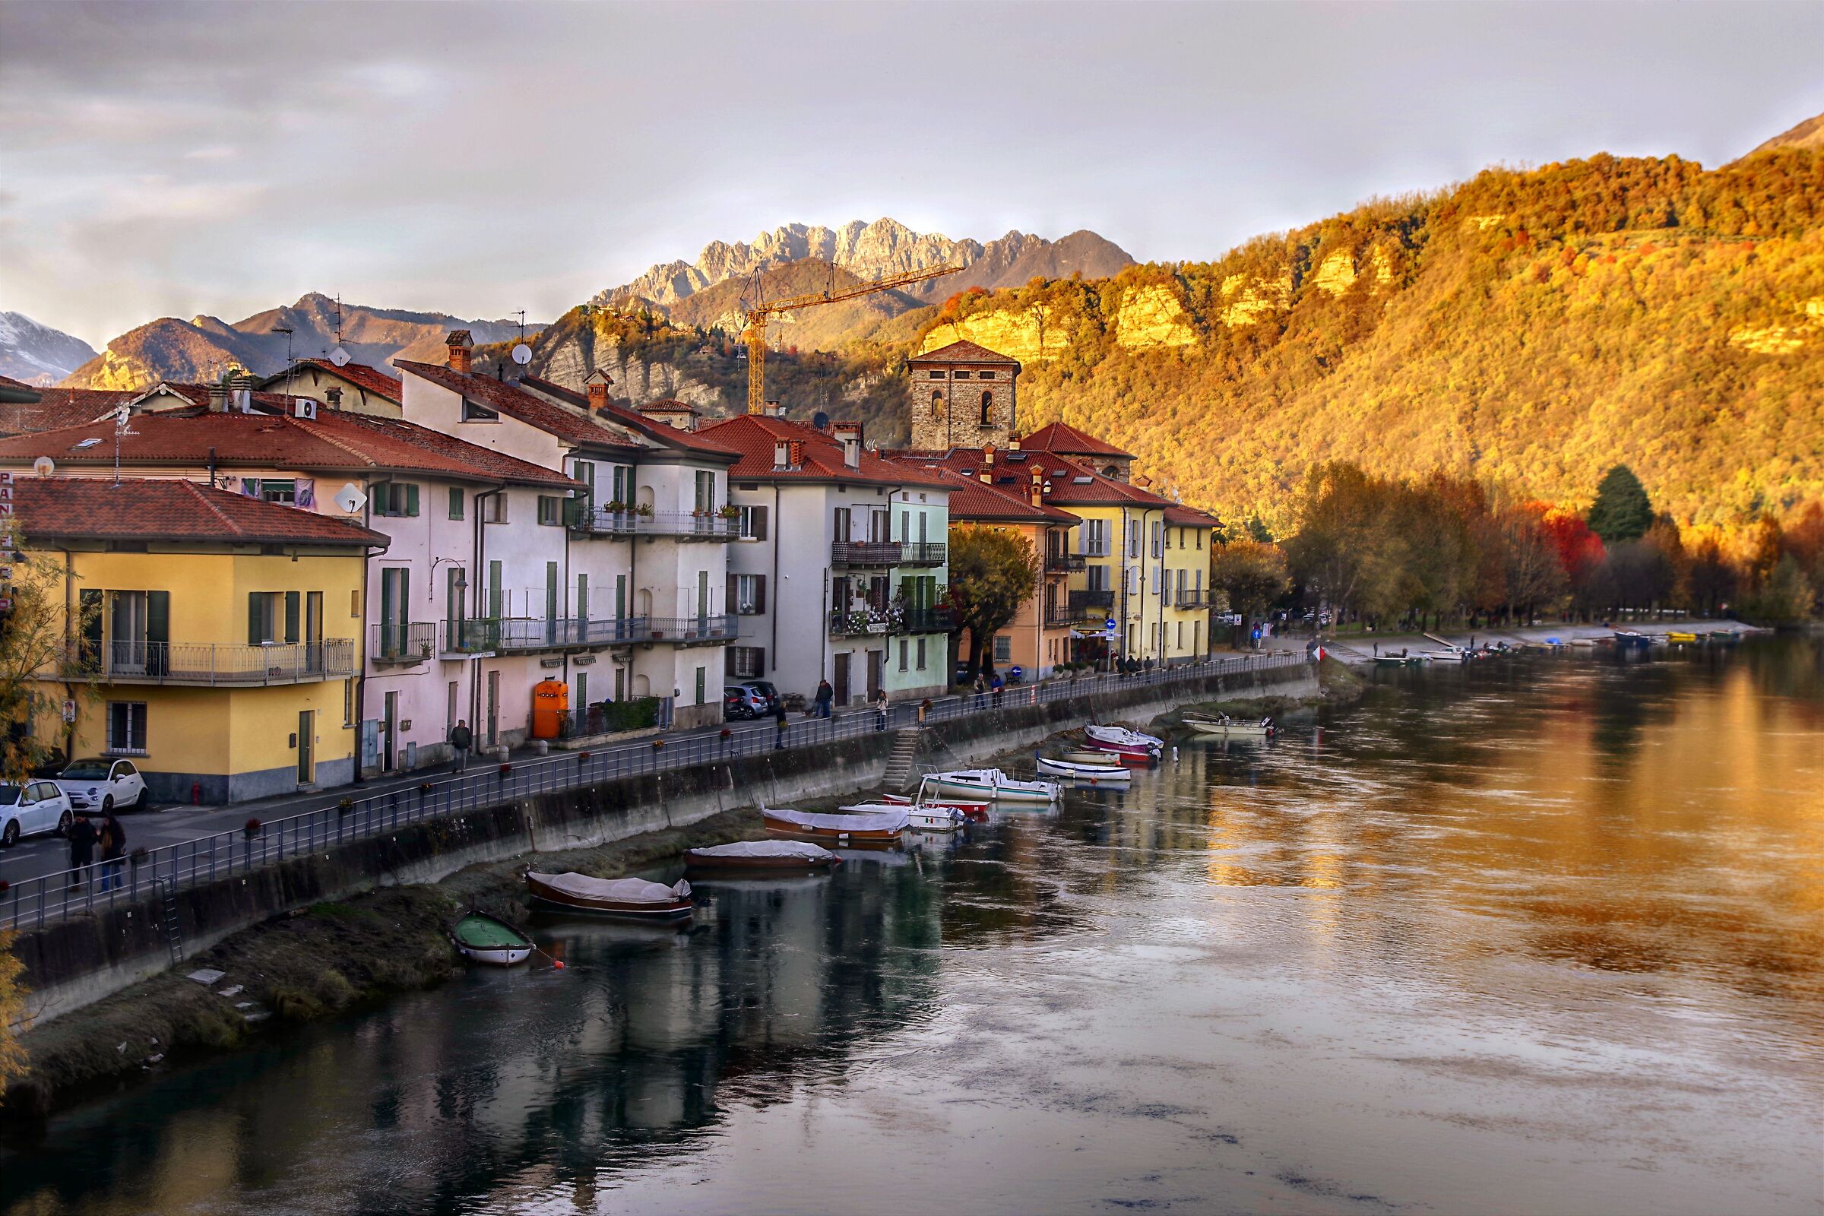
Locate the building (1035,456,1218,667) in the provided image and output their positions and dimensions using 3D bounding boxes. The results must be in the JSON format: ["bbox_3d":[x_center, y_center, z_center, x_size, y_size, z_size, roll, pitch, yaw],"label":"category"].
[{"bbox_3d":[13.600,-3.305,185.000,12.000,14.500,18.500,2,1,27],"label":"building"}]

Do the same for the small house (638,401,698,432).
[{"bbox_3d":[-15.355,-11.536,163.044,3.400,3.100,3.400,1,2,5],"label":"small house"}]

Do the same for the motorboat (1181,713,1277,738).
[{"bbox_3d":[19.063,6.983,155.700,5.500,1.400,1.900,1,1,10],"label":"motorboat"}]

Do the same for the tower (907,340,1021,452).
[{"bbox_3d":[3.801,-8.233,191.863,8.000,23.300,8.000,1,1,5],"label":"tower"}]

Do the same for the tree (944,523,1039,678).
[{"bbox_3d":[4.426,-0.119,150.000,6.200,9.200,6.000,1,1,-2],"label":"tree"}]

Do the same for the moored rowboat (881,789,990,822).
[{"bbox_3d":[0.990,7.960,105.600,4.500,0.800,1.500,1,1,16],"label":"moored rowboat"}]

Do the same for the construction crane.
[{"bbox_3d":[-5.411,-12.392,199.355,2.600,30.900,40.100,1,1,-27],"label":"construction crane"}]

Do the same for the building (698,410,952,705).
[{"bbox_3d":[-6.700,-2.699,133.900,12.200,14.600,16.600,1,1,21],"label":"building"}]

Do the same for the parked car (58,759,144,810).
[{"bbox_3d":[-22.254,4.823,71.135,1.630,1.490,3.570,1,1,7],"label":"parked car"}]

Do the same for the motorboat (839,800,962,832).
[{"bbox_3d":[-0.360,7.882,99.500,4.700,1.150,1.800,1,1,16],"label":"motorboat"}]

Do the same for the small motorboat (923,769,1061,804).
[{"bbox_3d":[3.264,7.370,108.185,5.800,1.400,2.100,2,1,26],"label":"small motorboat"}]

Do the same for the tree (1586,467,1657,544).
[{"bbox_3d":[117.982,-11.228,430.000,11.300,25.200,11.300,1,1,14],"label":"tree"}]

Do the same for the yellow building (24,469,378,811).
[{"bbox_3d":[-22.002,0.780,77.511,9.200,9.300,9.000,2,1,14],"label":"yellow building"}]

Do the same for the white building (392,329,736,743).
[{"bbox_3d":[-14.200,-2.828,108.600,11.200,15.600,11.600,1,1,16],"label":"white building"}]

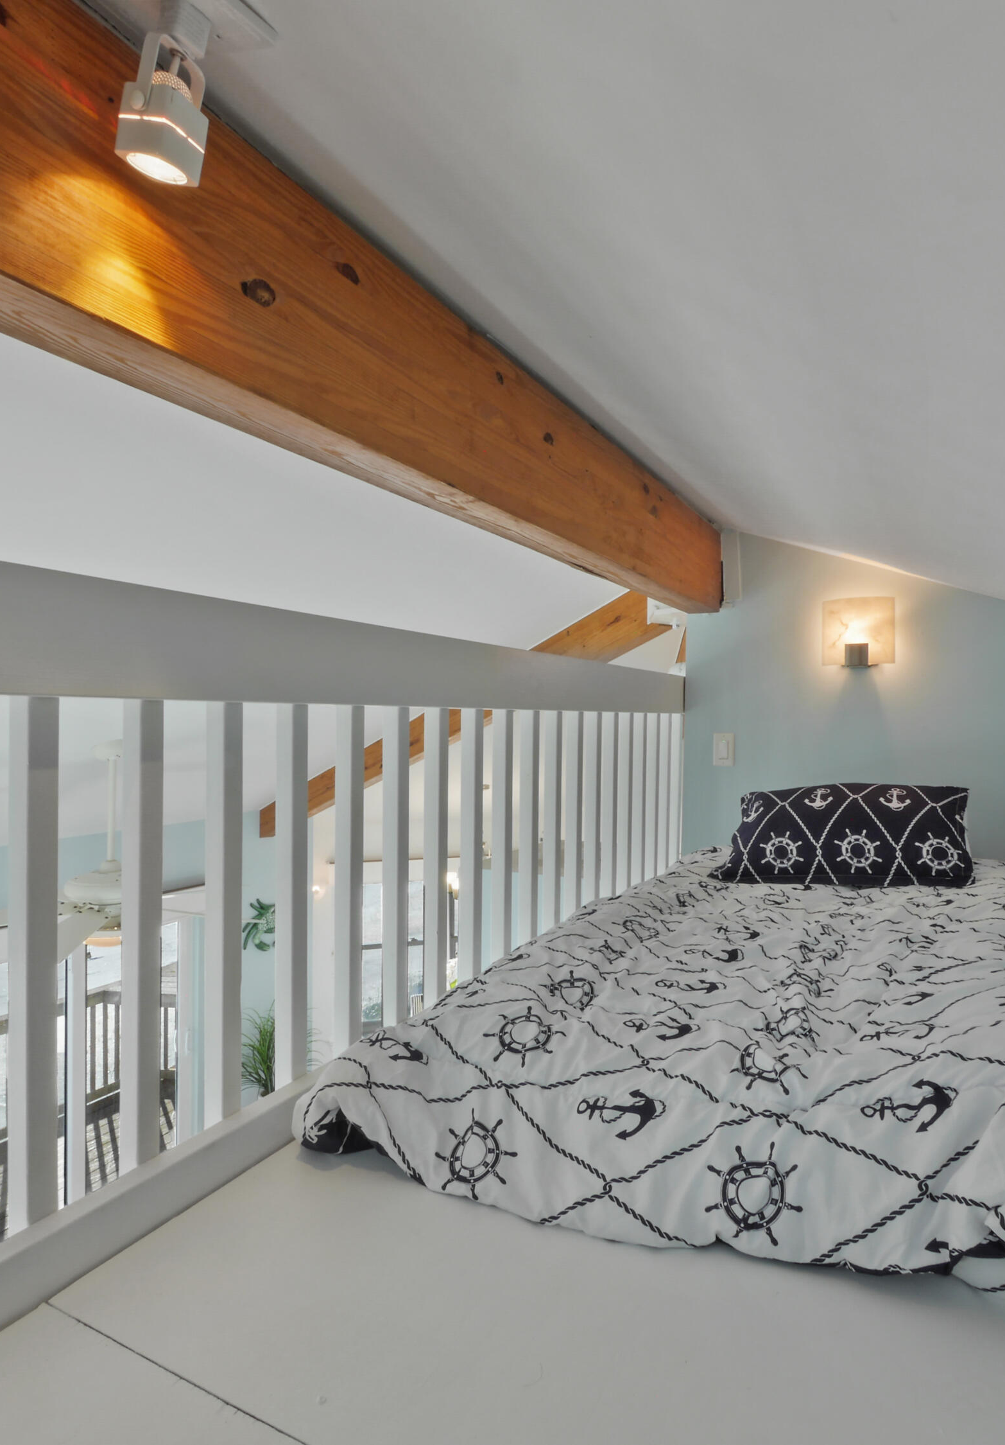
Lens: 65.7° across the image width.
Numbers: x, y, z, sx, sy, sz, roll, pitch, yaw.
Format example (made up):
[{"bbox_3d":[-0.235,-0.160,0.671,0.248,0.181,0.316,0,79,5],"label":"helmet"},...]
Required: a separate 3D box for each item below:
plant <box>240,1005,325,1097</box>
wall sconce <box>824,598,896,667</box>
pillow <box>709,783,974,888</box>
[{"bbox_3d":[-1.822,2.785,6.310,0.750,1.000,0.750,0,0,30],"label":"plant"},{"bbox_3d":[1.161,-0.295,2.550,0.210,0.220,0.100,0,0,30],"label":"wall sconce"},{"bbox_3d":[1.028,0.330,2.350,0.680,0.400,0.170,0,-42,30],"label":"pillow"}]

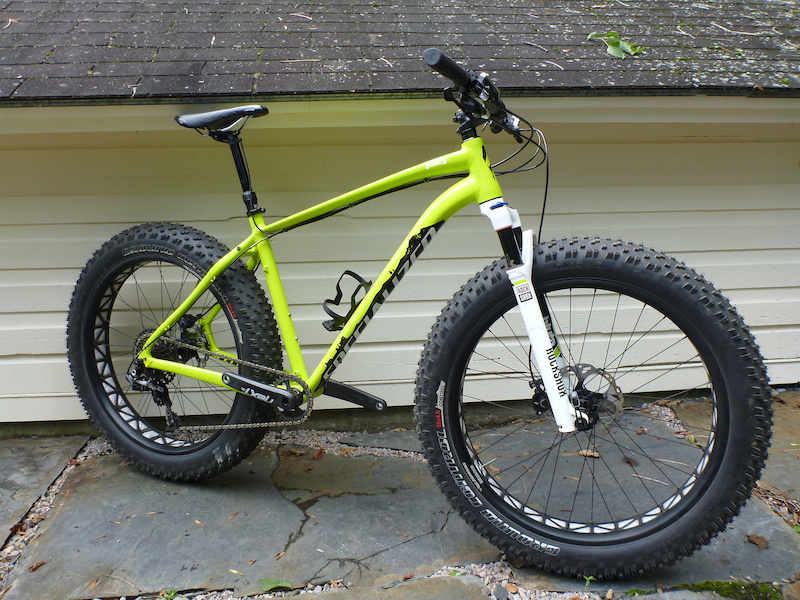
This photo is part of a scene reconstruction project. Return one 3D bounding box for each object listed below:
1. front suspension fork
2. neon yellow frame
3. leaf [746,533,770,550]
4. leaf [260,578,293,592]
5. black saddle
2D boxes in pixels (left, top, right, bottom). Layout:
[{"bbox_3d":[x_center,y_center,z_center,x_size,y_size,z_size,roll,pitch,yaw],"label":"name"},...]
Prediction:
[{"bbox_3d":[0.298,0.021,1.412,0.108,0.515,0.195,-17,0,20],"label":"front suspension fork"},{"bbox_3d":[-0.231,-0.063,1.626,0.977,0.655,0.190,5,10,23],"label":"neon yellow frame"},{"bbox_3d":[0.848,0.575,1.535,0.034,0.011,0.050,-5,11,-29],"label":"leaf"},{"bbox_3d":[-0.261,0.605,1.366,0.064,0.016,0.040,0,9,0],"label":"leaf"},{"bbox_3d":[-0.450,-0.461,1.658,0.270,0.067,0.143,5,10,23],"label":"black saddle"}]

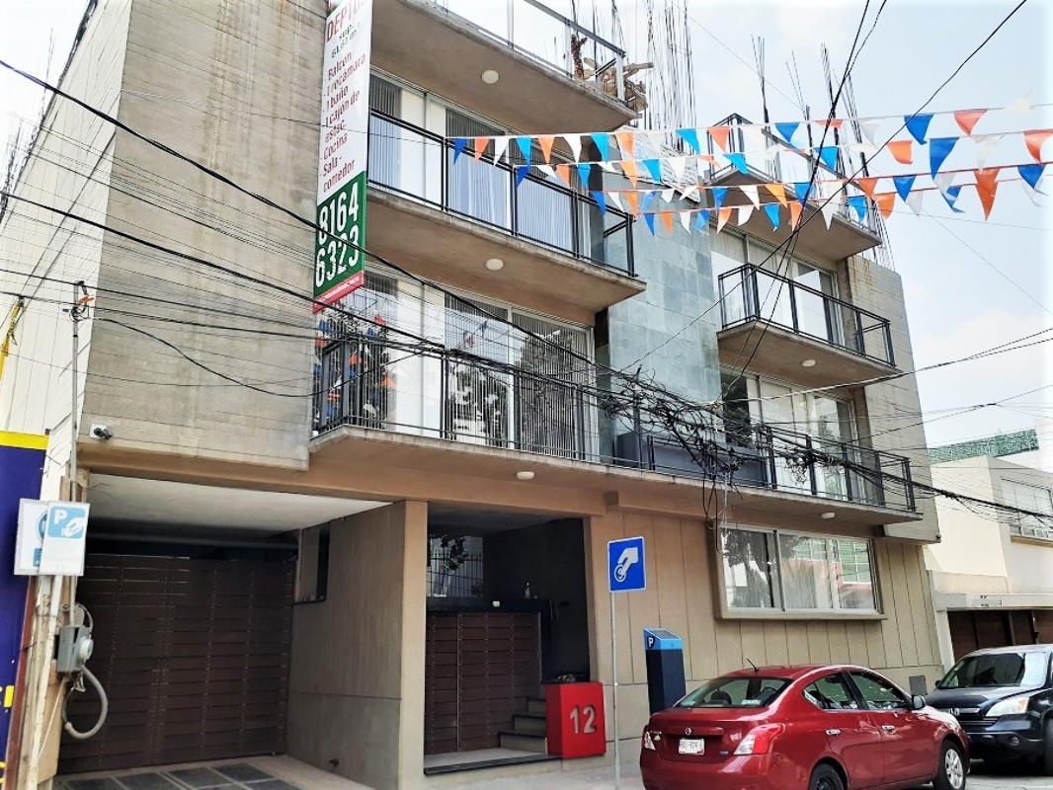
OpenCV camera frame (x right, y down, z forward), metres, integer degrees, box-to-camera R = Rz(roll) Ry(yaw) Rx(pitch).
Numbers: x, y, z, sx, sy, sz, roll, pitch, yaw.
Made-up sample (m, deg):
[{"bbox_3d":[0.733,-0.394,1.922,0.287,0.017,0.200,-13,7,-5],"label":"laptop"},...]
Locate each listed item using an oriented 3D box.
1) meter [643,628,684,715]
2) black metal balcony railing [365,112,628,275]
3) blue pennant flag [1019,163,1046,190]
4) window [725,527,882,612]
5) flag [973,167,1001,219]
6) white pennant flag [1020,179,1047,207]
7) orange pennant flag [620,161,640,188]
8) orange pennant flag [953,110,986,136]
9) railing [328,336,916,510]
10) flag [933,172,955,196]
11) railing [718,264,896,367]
[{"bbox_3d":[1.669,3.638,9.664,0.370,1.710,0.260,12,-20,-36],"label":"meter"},{"bbox_3d":[-0.375,-2.365,10.457,4.205,0.944,0.650,12,-20,-36],"label":"black metal balcony railing"},{"bbox_3d":[3.955,-1.713,6.430,0.040,0.230,0.210,12,0,-37],"label":"blue pennant flag"},{"bbox_3d":[4.772,3.024,13.986,4.319,1.324,0.120,12,-20,-36],"label":"window"},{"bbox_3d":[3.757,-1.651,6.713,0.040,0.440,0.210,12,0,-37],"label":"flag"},{"bbox_3d":[4.400,-1.752,7.126,0.040,0.260,0.210,11,0,-34],"label":"white pennant flag"},{"bbox_3d":[1.150,-2.436,9.067,0.210,0.320,0.040,13,-2,45],"label":"orange pennant flag"},{"bbox_3d":[3.204,-1.968,5.941,0.210,0.230,0.040,12,-4,42],"label":"orange pennant flag"},{"bbox_3d":[2.359,0.809,11.715,11.047,0.934,0.700,12,-20,-36],"label":"railing"},{"bbox_3d":[3.562,-1.796,6.996,0.040,0.220,0.180,12,1,-37],"label":"flag"},{"bbox_3d":[5.056,-1.244,14.516,4.156,0.944,0.650,12,-20,-36],"label":"railing"}]

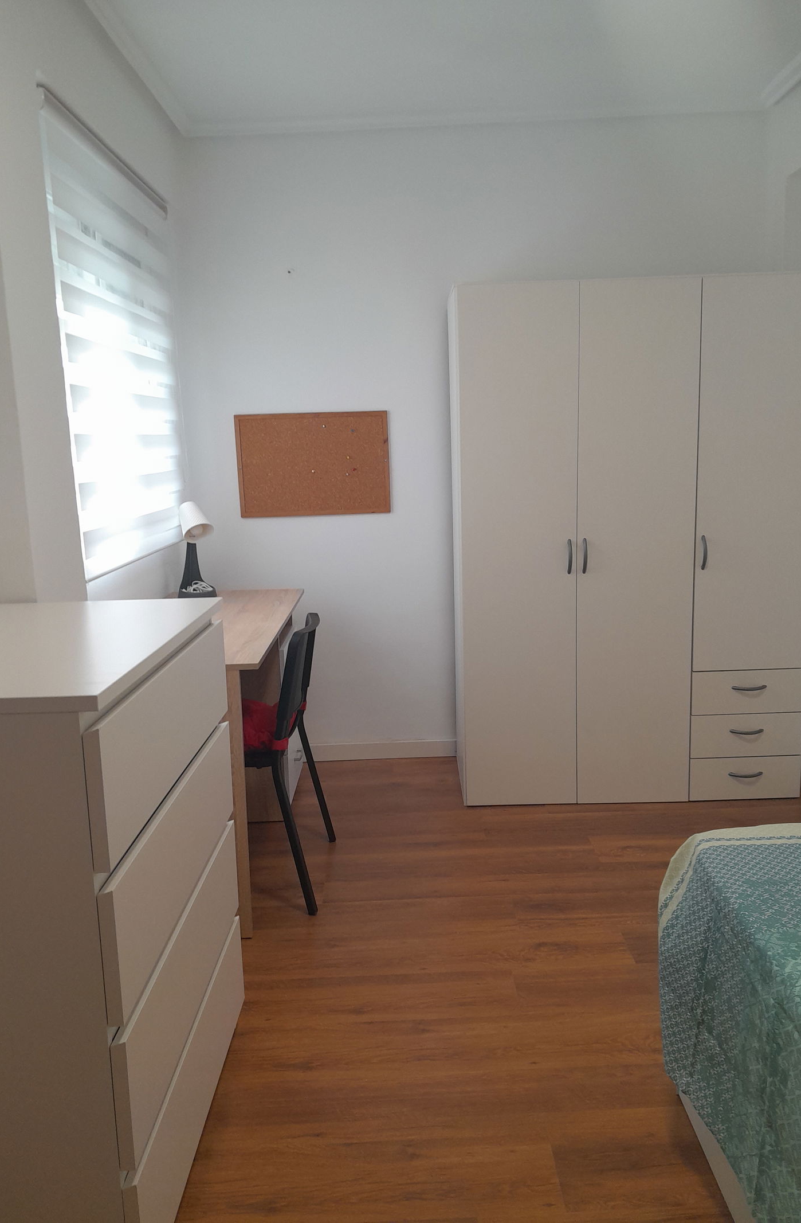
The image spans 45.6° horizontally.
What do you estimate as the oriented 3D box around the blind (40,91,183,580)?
[{"bbox_3d":[-0.800,-0.732,2.830,0.055,1.140,1.100,-1,10,2],"label":"blind"}]

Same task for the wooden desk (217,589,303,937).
[{"bbox_3d":[-0.611,0.403,3.102,0.515,0.754,1.250,-2,10,0],"label":"wooden desk"}]

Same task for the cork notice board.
[{"bbox_3d":[-0.344,-0.580,3.780,0.603,0.404,0.018,-1,10,2],"label":"cork notice board"}]

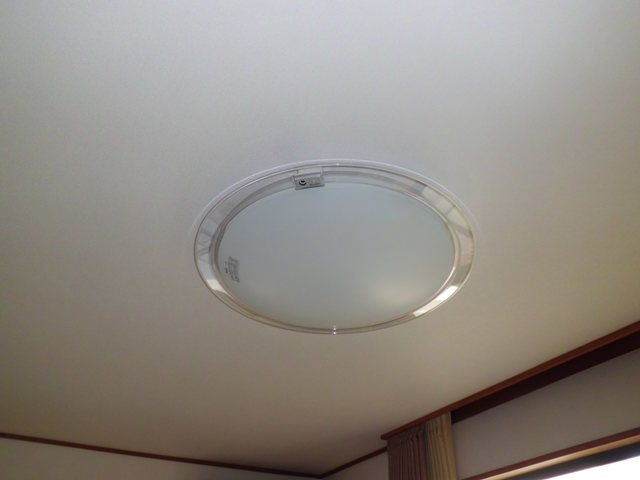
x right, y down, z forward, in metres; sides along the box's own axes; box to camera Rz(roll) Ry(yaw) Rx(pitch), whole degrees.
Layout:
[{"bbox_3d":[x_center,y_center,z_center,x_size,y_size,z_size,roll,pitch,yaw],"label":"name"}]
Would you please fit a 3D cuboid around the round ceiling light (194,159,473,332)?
[{"bbox_3d":[0.034,0.074,1.130,0.650,0.100,0.650,0,-39,0],"label":"round ceiling light"}]

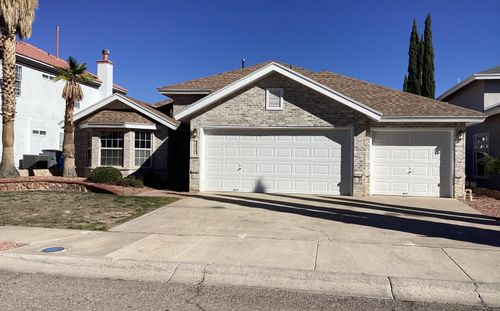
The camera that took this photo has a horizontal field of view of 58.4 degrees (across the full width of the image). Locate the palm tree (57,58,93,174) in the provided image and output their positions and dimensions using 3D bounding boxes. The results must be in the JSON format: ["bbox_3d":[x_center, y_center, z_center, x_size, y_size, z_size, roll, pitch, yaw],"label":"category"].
[{"bbox_3d":[-7.153,-1.569,18.200,1.450,4.900,1.450,1,0,11],"label":"palm tree"}]

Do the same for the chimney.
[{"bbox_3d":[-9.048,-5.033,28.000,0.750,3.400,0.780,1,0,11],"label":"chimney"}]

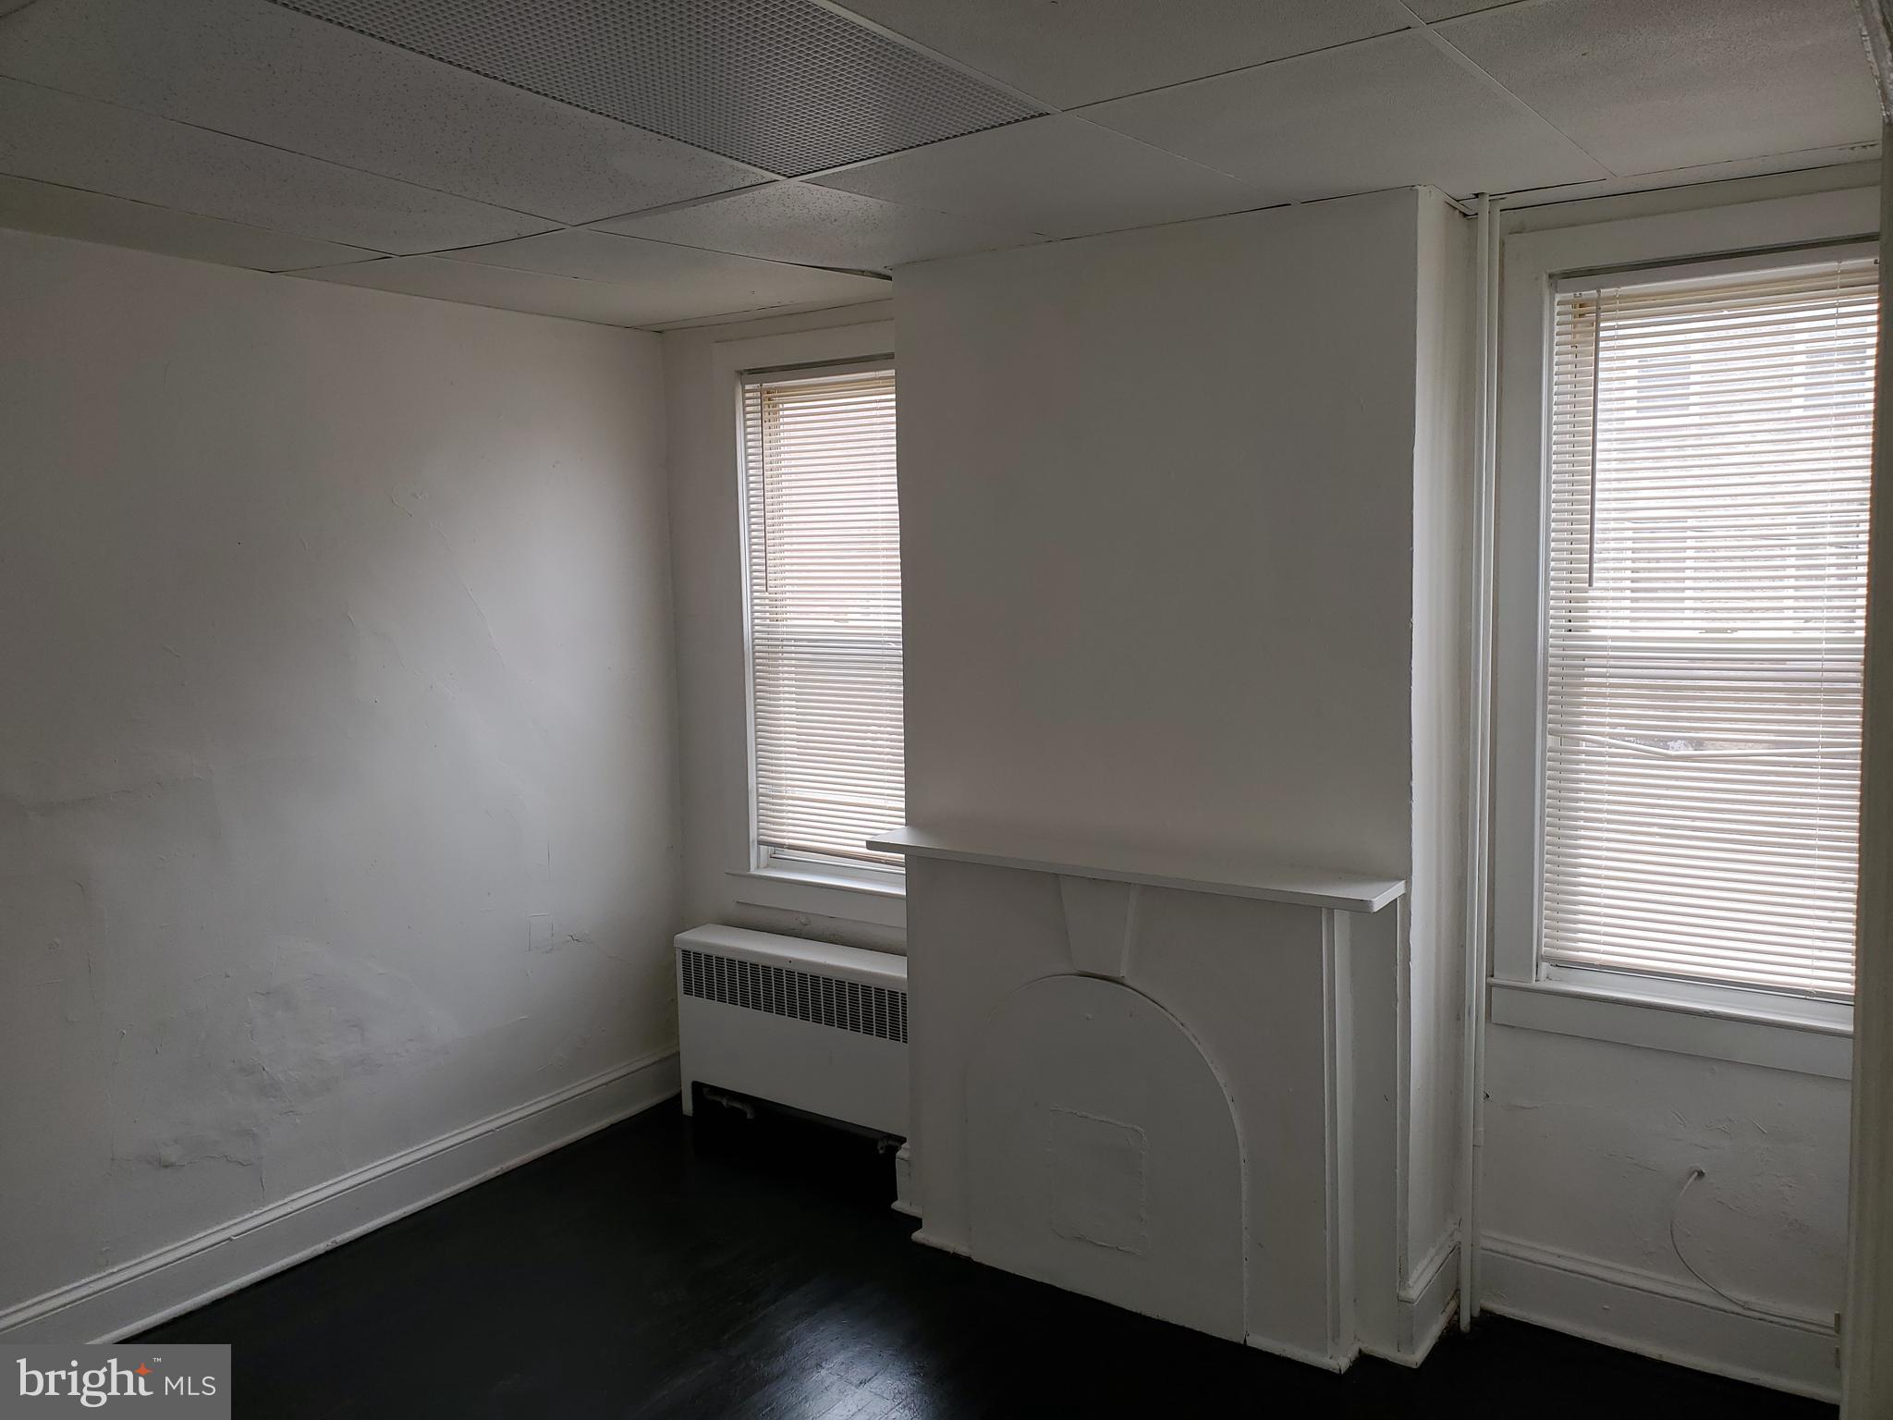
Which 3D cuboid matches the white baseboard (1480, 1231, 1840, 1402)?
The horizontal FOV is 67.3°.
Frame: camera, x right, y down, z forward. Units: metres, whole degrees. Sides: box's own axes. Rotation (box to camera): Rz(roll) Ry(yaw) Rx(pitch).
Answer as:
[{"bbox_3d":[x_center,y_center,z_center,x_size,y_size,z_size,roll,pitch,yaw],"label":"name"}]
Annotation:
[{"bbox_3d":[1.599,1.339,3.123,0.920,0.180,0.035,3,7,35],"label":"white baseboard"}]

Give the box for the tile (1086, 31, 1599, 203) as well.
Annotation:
[{"bbox_3d":[0.788,-1.063,2.659,0.610,0.020,1.130,3,7,38],"label":"tile"}]

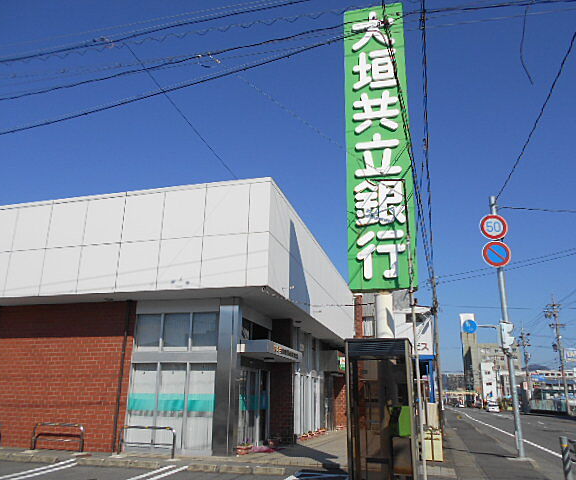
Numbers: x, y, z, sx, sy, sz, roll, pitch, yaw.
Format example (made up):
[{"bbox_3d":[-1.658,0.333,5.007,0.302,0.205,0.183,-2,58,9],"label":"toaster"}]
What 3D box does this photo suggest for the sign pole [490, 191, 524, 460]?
[{"bbox_3d":[6.472,2.259,14.258,0.180,7.688,0.180,-4,-19,15],"label":"sign pole"}]

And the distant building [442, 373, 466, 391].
[{"bbox_3d":[82.310,73.515,239.831,14.000,13.538,12.000,-4,-19,15],"label":"distant building"}]

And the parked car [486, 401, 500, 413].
[{"bbox_3d":[29.195,23.339,68.241,1.680,1.560,4.000,-4,-19,15],"label":"parked car"}]

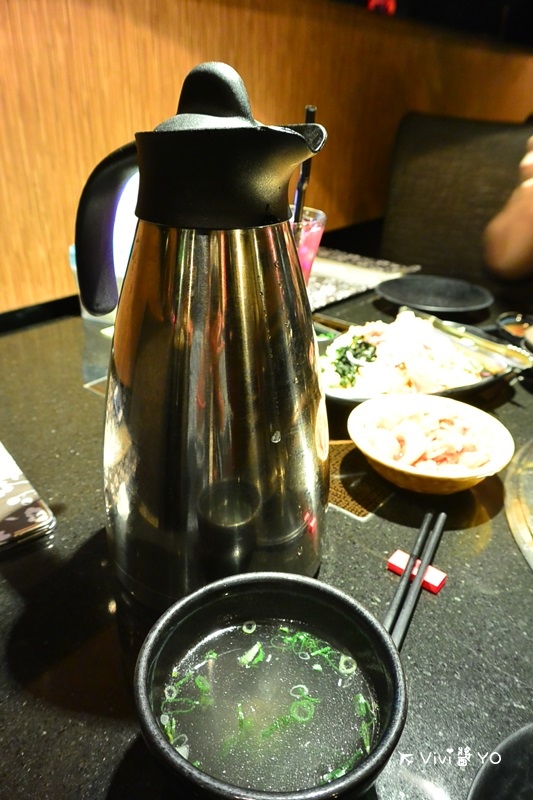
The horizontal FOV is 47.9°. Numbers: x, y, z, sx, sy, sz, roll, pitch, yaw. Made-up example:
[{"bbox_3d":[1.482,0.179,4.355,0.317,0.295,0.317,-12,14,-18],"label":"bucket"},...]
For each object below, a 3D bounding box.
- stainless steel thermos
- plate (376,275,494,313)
[{"bbox_3d":[-0.033,-0.030,0.346,0.153,0.288,0.144,12,29,18],"label":"stainless steel thermos"},{"bbox_3d":[0.241,-0.145,0.868,0.161,0.022,0.161,2,28,0],"label":"plate"}]

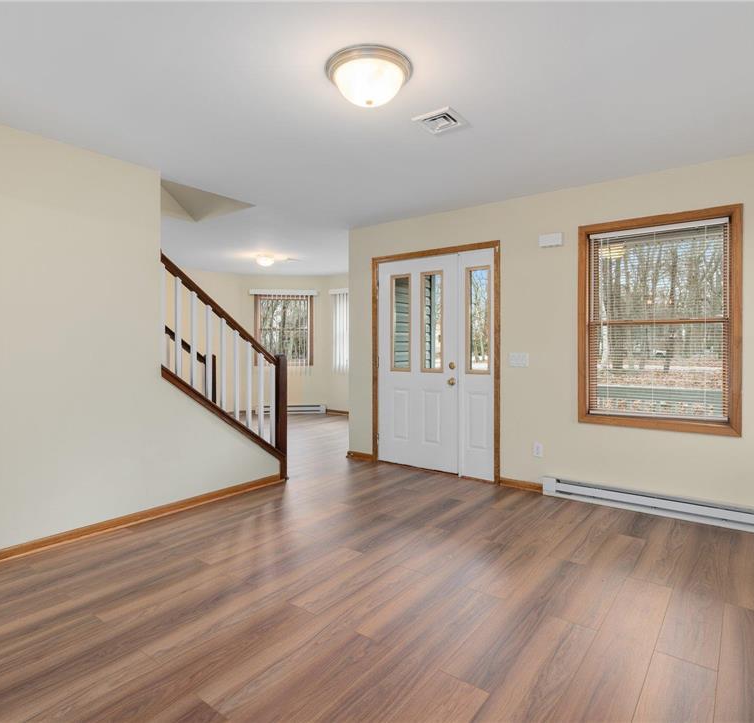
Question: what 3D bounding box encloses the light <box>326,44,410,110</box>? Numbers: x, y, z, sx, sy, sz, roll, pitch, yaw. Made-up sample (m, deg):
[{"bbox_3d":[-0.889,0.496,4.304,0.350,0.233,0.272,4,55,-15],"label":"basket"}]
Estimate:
[{"bbox_3d":[-0.035,-1.238,2.178,0.390,0.154,0.390,0,1,0],"label":"light"}]

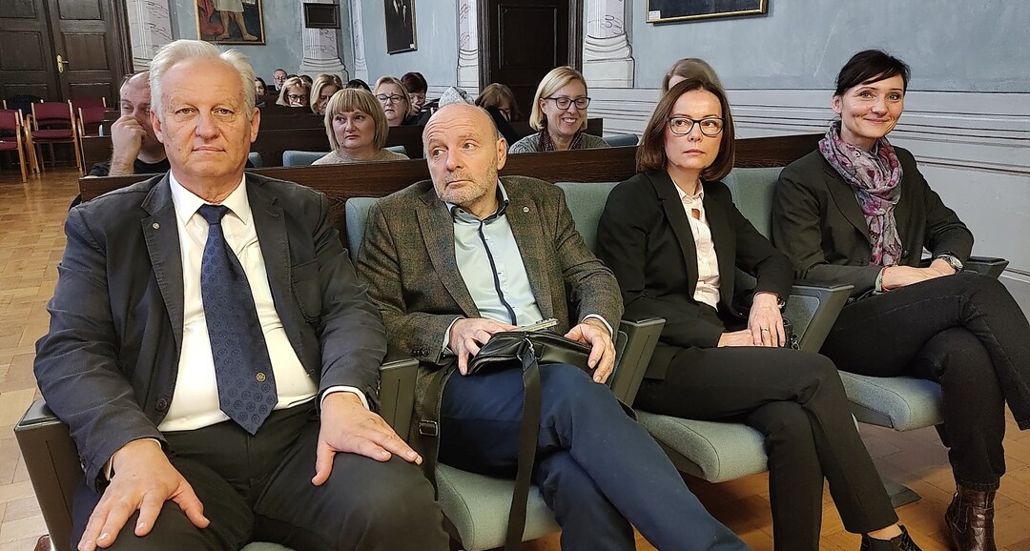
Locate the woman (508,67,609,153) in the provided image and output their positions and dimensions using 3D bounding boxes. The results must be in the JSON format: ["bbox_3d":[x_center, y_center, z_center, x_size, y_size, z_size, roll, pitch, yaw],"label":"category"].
[{"bbox_3d":[0.190,-0.139,2.901,0.500,1.242,0.800,-8,16,-25],"label":"woman"}]

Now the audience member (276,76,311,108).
[{"bbox_3d":[-1.650,-0.887,5.924,0.500,1.225,0.800,-7,16,-23],"label":"audience member"}]

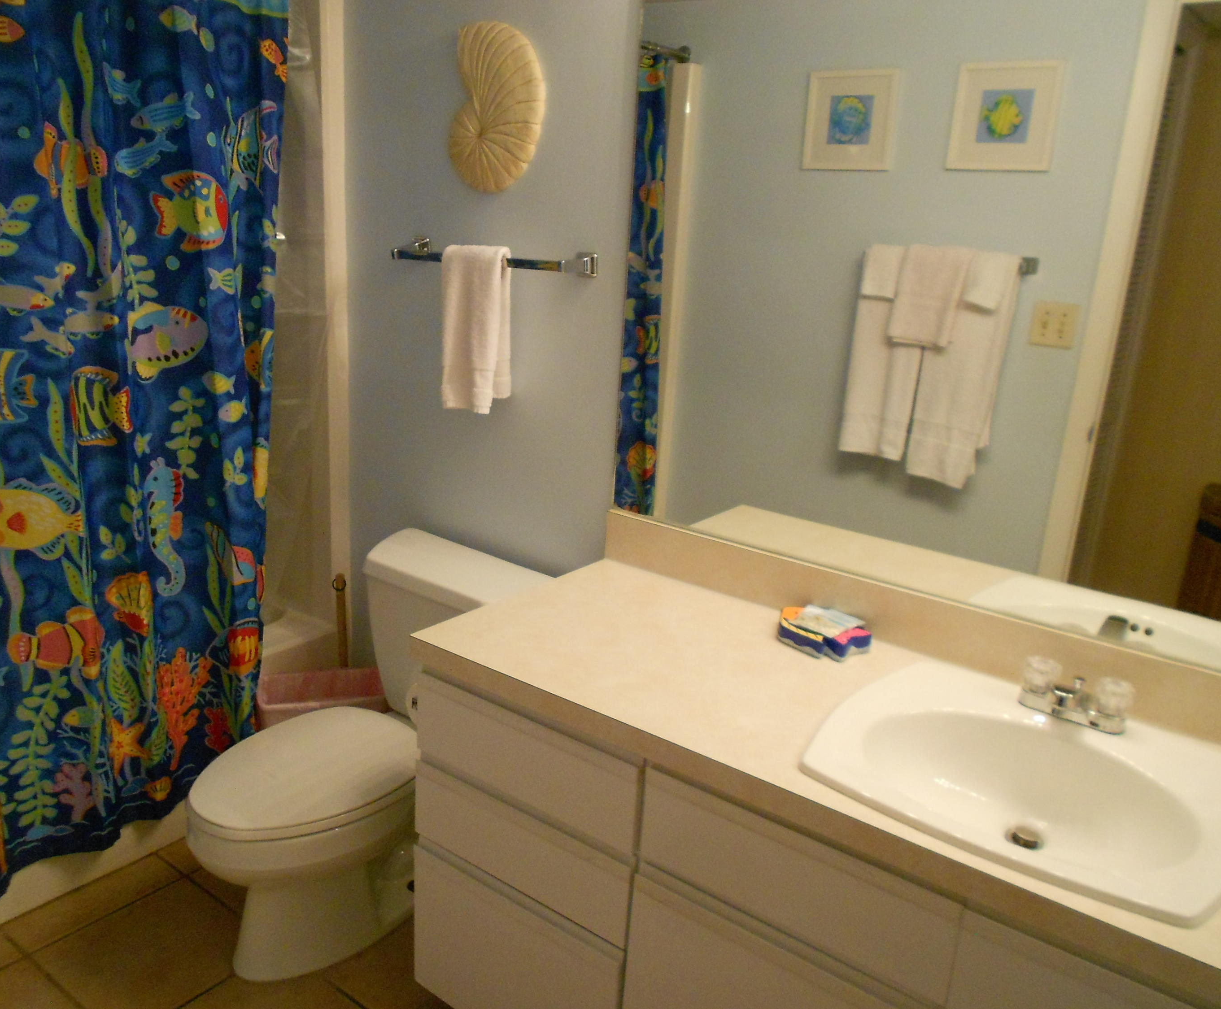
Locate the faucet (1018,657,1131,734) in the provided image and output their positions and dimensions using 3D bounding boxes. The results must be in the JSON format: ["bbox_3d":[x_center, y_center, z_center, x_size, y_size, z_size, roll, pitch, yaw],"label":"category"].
[{"bbox_3d":[0.666,0.281,1.471,0.155,0.075,0.135,15,20,34],"label":"faucet"}]

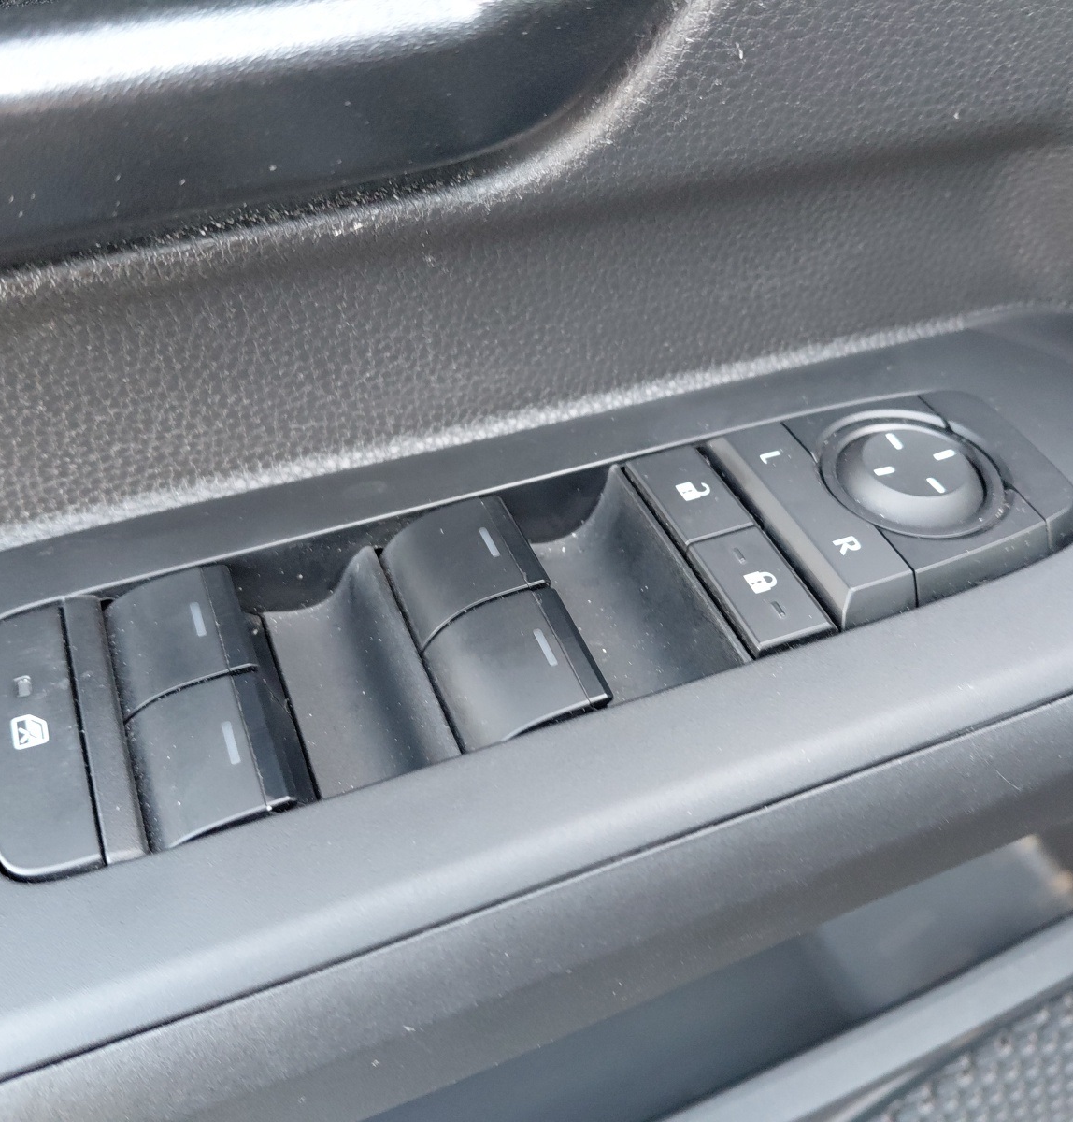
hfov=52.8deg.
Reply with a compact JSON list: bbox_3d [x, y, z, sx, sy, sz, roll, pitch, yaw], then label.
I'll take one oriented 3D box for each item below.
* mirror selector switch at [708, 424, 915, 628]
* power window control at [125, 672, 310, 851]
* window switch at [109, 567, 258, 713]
[{"bbox_3d":[0.053,-0.008,0.212,0.017,0.007,0.048,-15,49,-19],"label":"mirror selector switch"},{"bbox_3d":[-0.047,0.030,0.159,0.022,0.011,0.025,-15,50,-18],"label":"power window control"},{"bbox_3d":[-0.057,0.014,0.175,0.022,0.011,0.024,-15,50,-18],"label":"window switch"}]

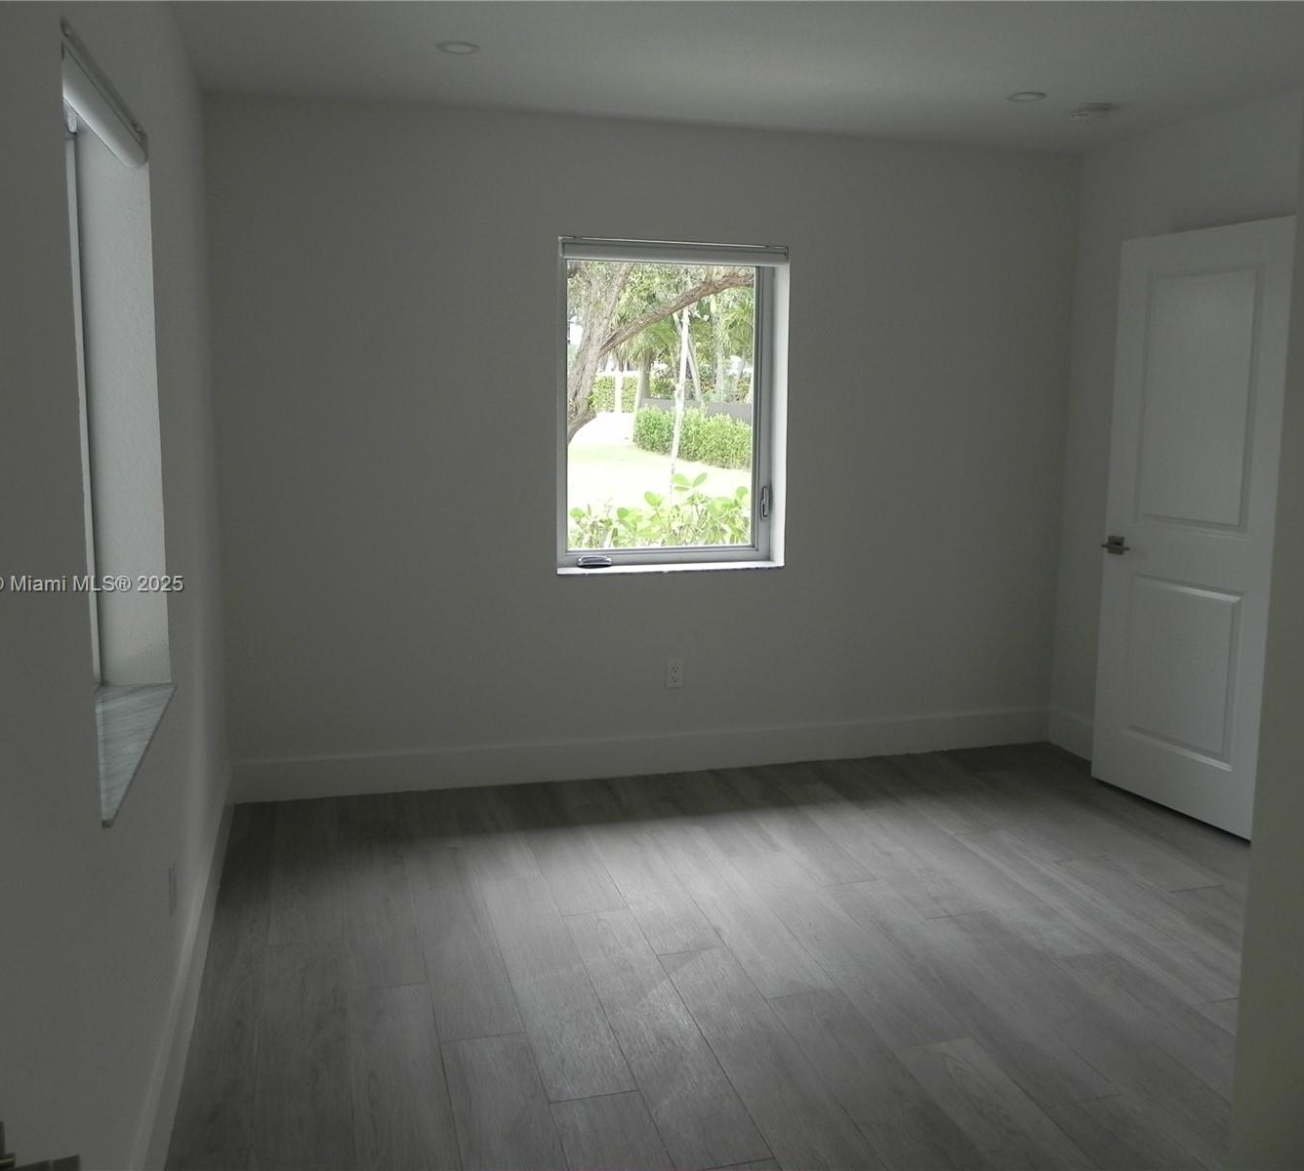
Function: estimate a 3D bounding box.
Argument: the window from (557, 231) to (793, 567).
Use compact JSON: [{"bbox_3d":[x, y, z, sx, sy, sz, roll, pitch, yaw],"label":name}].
[{"bbox_3d":[0.069,-0.674,4.519,0.900,1.230,0.140,-2,9,-16],"label":"window"}]

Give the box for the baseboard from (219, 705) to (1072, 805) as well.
[{"bbox_3d":[0.123,0.659,4.651,3.360,0.157,0.018,-2,9,-16],"label":"baseboard"}]

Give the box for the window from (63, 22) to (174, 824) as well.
[{"bbox_3d":[-1.048,-0.290,2.199,0.140,1.225,0.890,-2,9,-16],"label":"window"}]

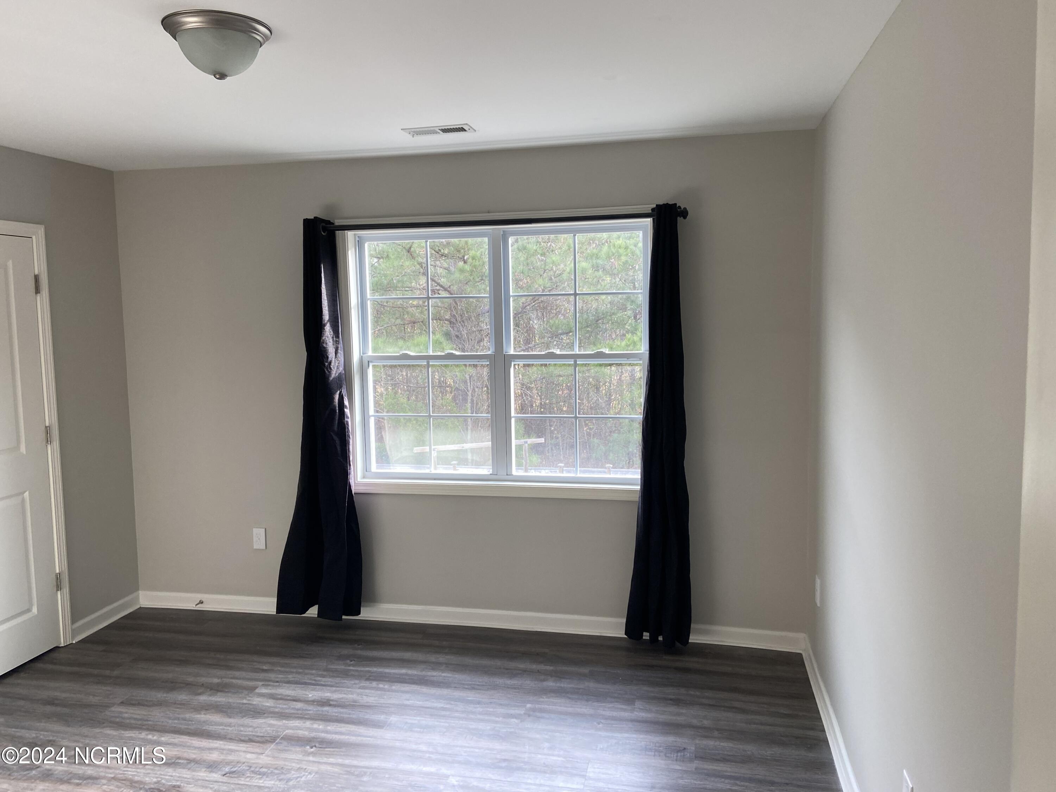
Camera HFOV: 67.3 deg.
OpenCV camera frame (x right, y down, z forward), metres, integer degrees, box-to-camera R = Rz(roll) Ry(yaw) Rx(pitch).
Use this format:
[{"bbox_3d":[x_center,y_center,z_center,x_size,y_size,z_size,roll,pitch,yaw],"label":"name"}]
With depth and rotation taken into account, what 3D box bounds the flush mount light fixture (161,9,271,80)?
[{"bbox_3d":[-0.885,-0.982,2.271,0.295,0.142,0.295,0,5,12],"label":"flush mount light fixture"}]

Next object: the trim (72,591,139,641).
[{"bbox_3d":[-2.275,1.191,4.292,0.020,0.098,0.511,0,5,12],"label":"trim"}]

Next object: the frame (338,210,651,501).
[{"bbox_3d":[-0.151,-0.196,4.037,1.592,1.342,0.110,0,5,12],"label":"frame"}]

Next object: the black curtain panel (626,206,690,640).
[{"bbox_3d":[0.620,0.162,3.764,0.310,2.103,0.170,0,5,12],"label":"black curtain panel"}]

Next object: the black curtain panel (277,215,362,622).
[{"bbox_3d":[-1.107,0.142,4.127,0.451,2.093,0.180,0,5,12],"label":"black curtain panel"}]

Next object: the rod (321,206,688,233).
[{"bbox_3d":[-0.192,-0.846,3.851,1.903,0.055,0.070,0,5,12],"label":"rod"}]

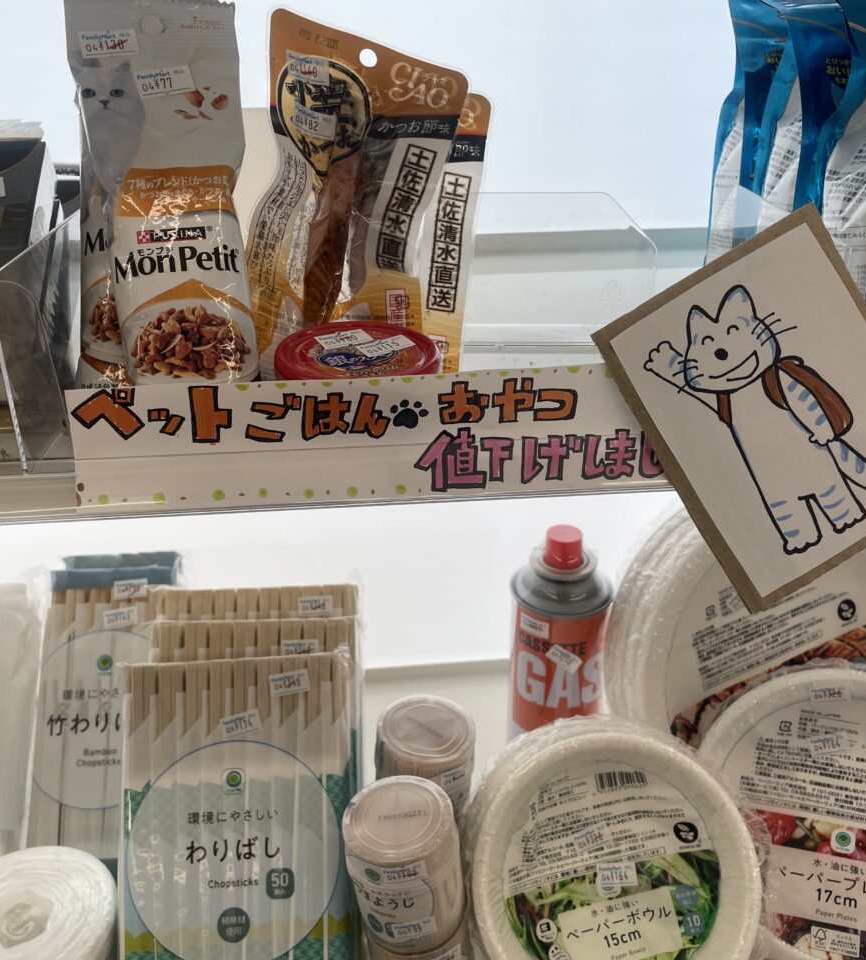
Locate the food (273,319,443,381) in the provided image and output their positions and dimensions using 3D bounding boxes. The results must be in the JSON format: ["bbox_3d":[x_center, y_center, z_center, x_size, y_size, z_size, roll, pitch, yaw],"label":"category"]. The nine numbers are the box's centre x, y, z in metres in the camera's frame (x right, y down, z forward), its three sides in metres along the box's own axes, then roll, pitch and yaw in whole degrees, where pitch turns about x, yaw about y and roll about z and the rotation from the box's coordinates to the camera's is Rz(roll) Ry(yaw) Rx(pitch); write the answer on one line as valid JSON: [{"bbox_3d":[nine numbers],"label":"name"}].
[{"bbox_3d":[-0.032,-0.043,0.417,0.070,0.028,0.070,-3,31,-4],"label":"food"}]

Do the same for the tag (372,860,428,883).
[{"bbox_3d":[-0.014,0.193,0.470,0.021,0.012,0.003,-10,27,-6],"label":"tag"}]

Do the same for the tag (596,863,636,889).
[{"bbox_3d":[0.101,0.217,0.528,0.022,0.012,0.002,-3,-15,1],"label":"tag"}]

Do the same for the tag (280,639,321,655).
[{"bbox_3d":[-0.078,0.101,0.568,0.022,0.012,0.002,-1,-3,-2],"label":"tag"}]

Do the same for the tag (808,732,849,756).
[{"bbox_3d":[0.228,0.152,0.551,0.022,0.012,0.002,-15,-2,7],"label":"tag"}]

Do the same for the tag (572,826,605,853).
[{"bbox_3d":[0.090,0.203,0.543,0.022,0.012,0.002,-21,-13,-3],"label":"tag"}]

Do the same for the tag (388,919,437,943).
[{"bbox_3d":[-0.009,0.226,0.484,0.021,0.012,0.003,-9,27,-6],"label":"tag"}]

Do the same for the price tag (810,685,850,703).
[{"bbox_3d":[0.221,0.119,0.535,0.022,0.012,0.002,-7,20,12],"label":"price tag"}]

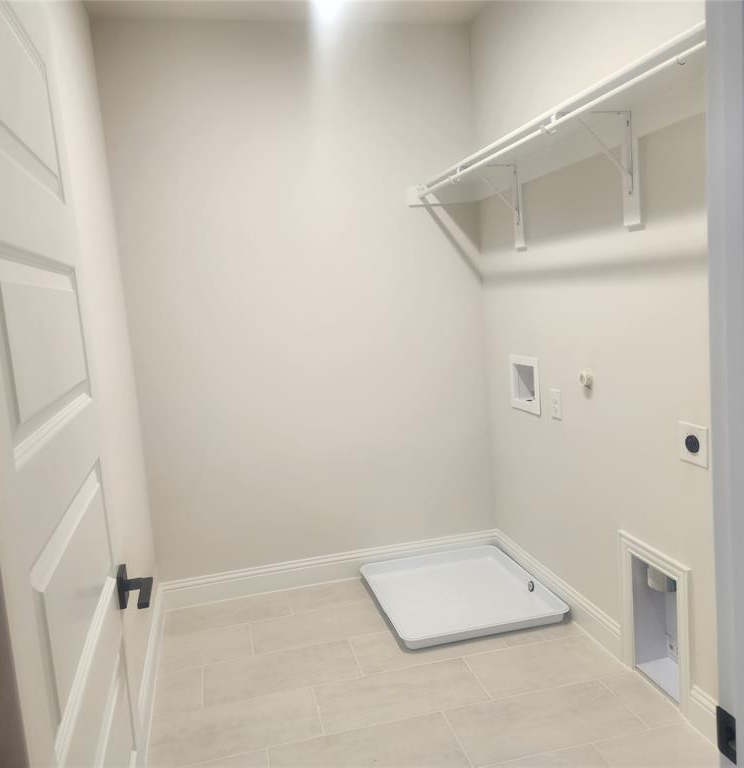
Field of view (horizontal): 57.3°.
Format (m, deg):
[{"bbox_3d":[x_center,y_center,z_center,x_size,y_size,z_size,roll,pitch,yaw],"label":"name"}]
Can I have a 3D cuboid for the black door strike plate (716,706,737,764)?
[{"bbox_3d":[0.426,0.418,0.810,0.006,0.058,0.036,-6,7,-12],"label":"black door strike plate"}]

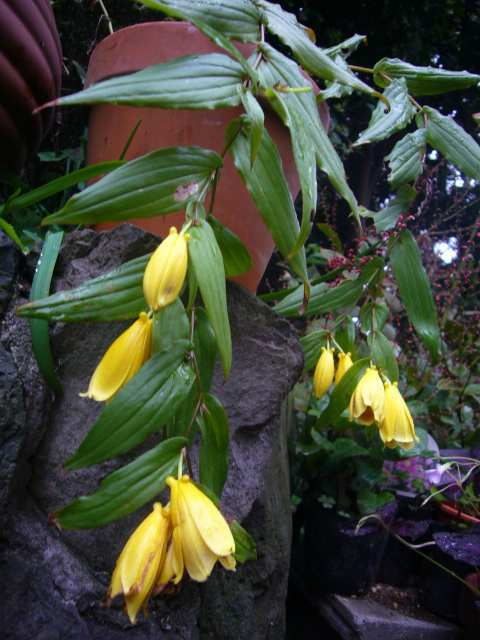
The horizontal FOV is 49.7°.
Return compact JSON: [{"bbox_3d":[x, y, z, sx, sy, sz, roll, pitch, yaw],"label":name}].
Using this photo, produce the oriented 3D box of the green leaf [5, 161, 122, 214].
[{"bbox_3d":[-0.160,-0.120,0.470,0.115,0.018,0.025,-21,0,0],"label":"green leaf"}]

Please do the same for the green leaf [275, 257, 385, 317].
[{"bbox_3d":[0.093,-0.033,0.530,0.124,0.037,0.030,-24,0,-9],"label":"green leaf"}]

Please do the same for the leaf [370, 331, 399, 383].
[{"bbox_3d":[0.147,0.037,0.530,0.025,0.058,0.018,-23,0,0],"label":"leaf"}]

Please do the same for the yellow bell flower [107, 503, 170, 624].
[{"bbox_3d":[-0.070,0.169,0.360,0.035,0.078,0.035,14,-3,0],"label":"yellow bell flower"}]

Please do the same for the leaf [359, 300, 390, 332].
[{"bbox_3d":[0.137,-0.004,0.530,0.030,0.033,0.015,4,0,0],"label":"leaf"}]

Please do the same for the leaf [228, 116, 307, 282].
[{"bbox_3d":[0.022,-0.098,0.420,0.040,0.132,0.028,-21,-3,-10],"label":"leaf"}]

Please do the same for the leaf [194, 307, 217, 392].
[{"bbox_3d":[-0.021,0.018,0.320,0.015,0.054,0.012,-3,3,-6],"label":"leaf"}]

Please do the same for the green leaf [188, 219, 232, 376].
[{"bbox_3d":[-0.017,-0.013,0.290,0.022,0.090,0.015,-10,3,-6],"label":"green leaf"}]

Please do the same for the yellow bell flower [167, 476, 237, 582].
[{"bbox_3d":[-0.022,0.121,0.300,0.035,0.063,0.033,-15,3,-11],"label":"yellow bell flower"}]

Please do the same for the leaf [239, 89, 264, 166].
[{"bbox_3d":[0.009,-0.145,0.390,0.018,0.058,0.017,-7,0,-6],"label":"leaf"}]

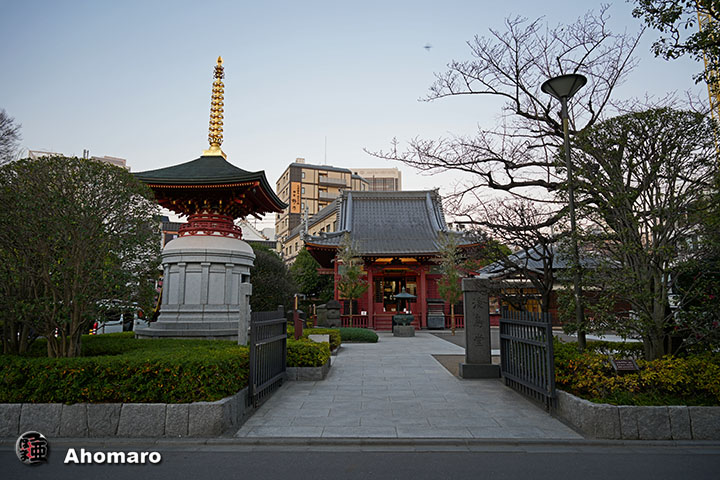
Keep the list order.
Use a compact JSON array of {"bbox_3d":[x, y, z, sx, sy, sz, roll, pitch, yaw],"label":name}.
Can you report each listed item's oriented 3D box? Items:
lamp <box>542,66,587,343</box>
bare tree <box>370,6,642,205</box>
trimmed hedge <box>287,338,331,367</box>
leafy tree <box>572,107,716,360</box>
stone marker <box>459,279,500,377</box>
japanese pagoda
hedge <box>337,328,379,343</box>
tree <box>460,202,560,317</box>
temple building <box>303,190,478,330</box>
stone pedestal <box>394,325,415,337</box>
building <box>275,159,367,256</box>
[{"bbox_3d":[3.767,-0.379,7.841,0.840,5.630,0.840,0,-8,0],"label":"lamp"},{"bbox_3d":[4.109,-1.698,11.573,7.500,9.430,6.000,0,-8,0],"label":"bare tree"},{"bbox_3d":[-1.061,2.269,8.863,1.000,0.540,1.000,0,-8,0],"label":"trimmed hedge"},{"bbox_3d":[4.525,0.003,6.977,2.500,4.530,2.500,0,-8,0],"label":"leafy tree"},{"bbox_3d":[2.421,1.769,8.990,0.770,2.000,0.400,0,-8,0],"label":"stone marker"},{"bbox_3d":[-5.640,-1.906,16.853,5.000,11.180,5.000,0,-8,0],"label":"japanese pagoda"},{"bbox_3d":[-0.119,3.729,17.241,1.600,0.500,1.300,0,-8,0],"label":"hedge"},{"bbox_3d":[3.146,0.850,9.176,2.300,3.580,2.000,0,-8,0],"label":"tree"},{"bbox_3d":[2.045,1.010,29.367,10.900,9.430,10.800,0,-8,0],"label":"temple building"},{"bbox_3d":[1.979,4.196,20.206,1.020,0.460,1.020,0,-8,0],"label":"stone pedestal"},{"bbox_3d":[-9.503,0.636,95.922,16.000,29.430,15.000,4,-9,-25],"label":"building"}]

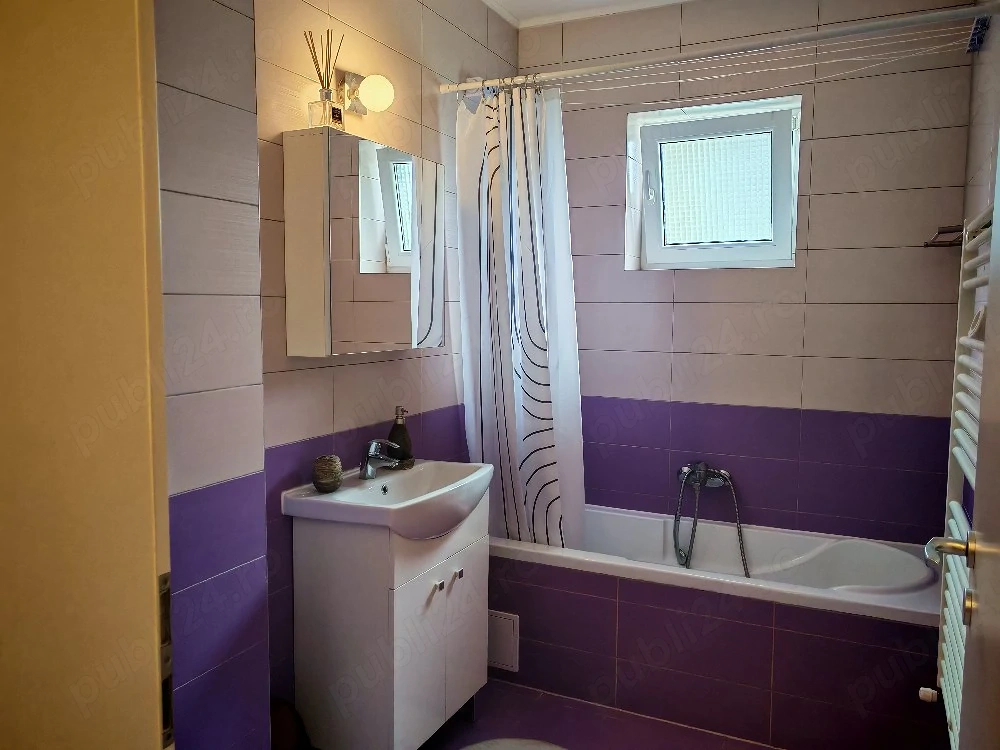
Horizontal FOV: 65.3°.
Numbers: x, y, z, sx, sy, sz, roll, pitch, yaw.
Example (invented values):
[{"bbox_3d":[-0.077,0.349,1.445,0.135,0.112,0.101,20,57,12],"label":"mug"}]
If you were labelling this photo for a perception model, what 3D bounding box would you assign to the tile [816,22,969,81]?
[{"bbox_3d":[1.388,-1.163,2.761,0.496,0.202,0.010,3,6,26],"label":"tile"}]

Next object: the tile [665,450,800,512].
[{"bbox_3d":[0.926,0.420,3.111,0.500,0.201,0.010,3,6,26],"label":"tile"}]

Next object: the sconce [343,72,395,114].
[{"bbox_3d":[-0.383,-0.825,2.289,0.156,0.112,0.108,3,6,26],"label":"sconce"}]

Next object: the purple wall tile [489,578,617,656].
[{"bbox_3d":[0.175,0.845,2.739,0.498,0.201,0.012,3,6,26],"label":"purple wall tile"}]

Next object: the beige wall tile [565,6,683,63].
[{"bbox_3d":[0.491,-1.393,3.180,0.501,0.171,0.010,3,6,26],"label":"beige wall tile"}]

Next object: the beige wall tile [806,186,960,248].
[{"bbox_3d":[1.384,-0.560,2.814,0.496,0.202,0.010,3,6,26],"label":"beige wall tile"}]

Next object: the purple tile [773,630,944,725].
[{"bbox_3d":[1.074,0.895,2.317,0.497,0.200,0.012,3,5,26],"label":"purple tile"}]

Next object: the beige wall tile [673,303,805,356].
[{"bbox_3d":[0.929,-0.181,3.055,0.498,0.201,0.012,3,6,26],"label":"beige wall tile"}]

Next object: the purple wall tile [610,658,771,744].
[{"bbox_3d":[0.622,1.059,2.539,0.500,0.180,0.010,3,6,26],"label":"purple wall tile"}]

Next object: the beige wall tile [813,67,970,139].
[{"bbox_3d":[1.379,-0.959,2.767,0.494,0.201,0.012,3,6,26],"label":"beige wall tile"}]

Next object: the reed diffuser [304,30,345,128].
[{"bbox_3d":[-0.460,-0.775,2.054,0.088,0.260,0.090,3,6,26],"label":"reed diffuser"}]

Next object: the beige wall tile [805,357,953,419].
[{"bbox_3d":[1.380,0.041,2.869,0.497,0.200,0.012,3,5,26],"label":"beige wall tile"}]

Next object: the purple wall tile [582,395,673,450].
[{"bbox_3d":[0.480,0.197,3.309,0.498,0.201,0.012,3,6,26],"label":"purple wall tile"}]

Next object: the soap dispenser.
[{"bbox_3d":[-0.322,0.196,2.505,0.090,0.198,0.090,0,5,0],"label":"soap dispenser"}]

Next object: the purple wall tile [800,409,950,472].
[{"bbox_3d":[1.379,0.242,2.887,0.497,0.200,0.012,3,5,26],"label":"purple wall tile"}]

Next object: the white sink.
[{"bbox_3d":[-0.282,0.386,2.345,0.390,0.155,0.630,3,6,26],"label":"white sink"}]

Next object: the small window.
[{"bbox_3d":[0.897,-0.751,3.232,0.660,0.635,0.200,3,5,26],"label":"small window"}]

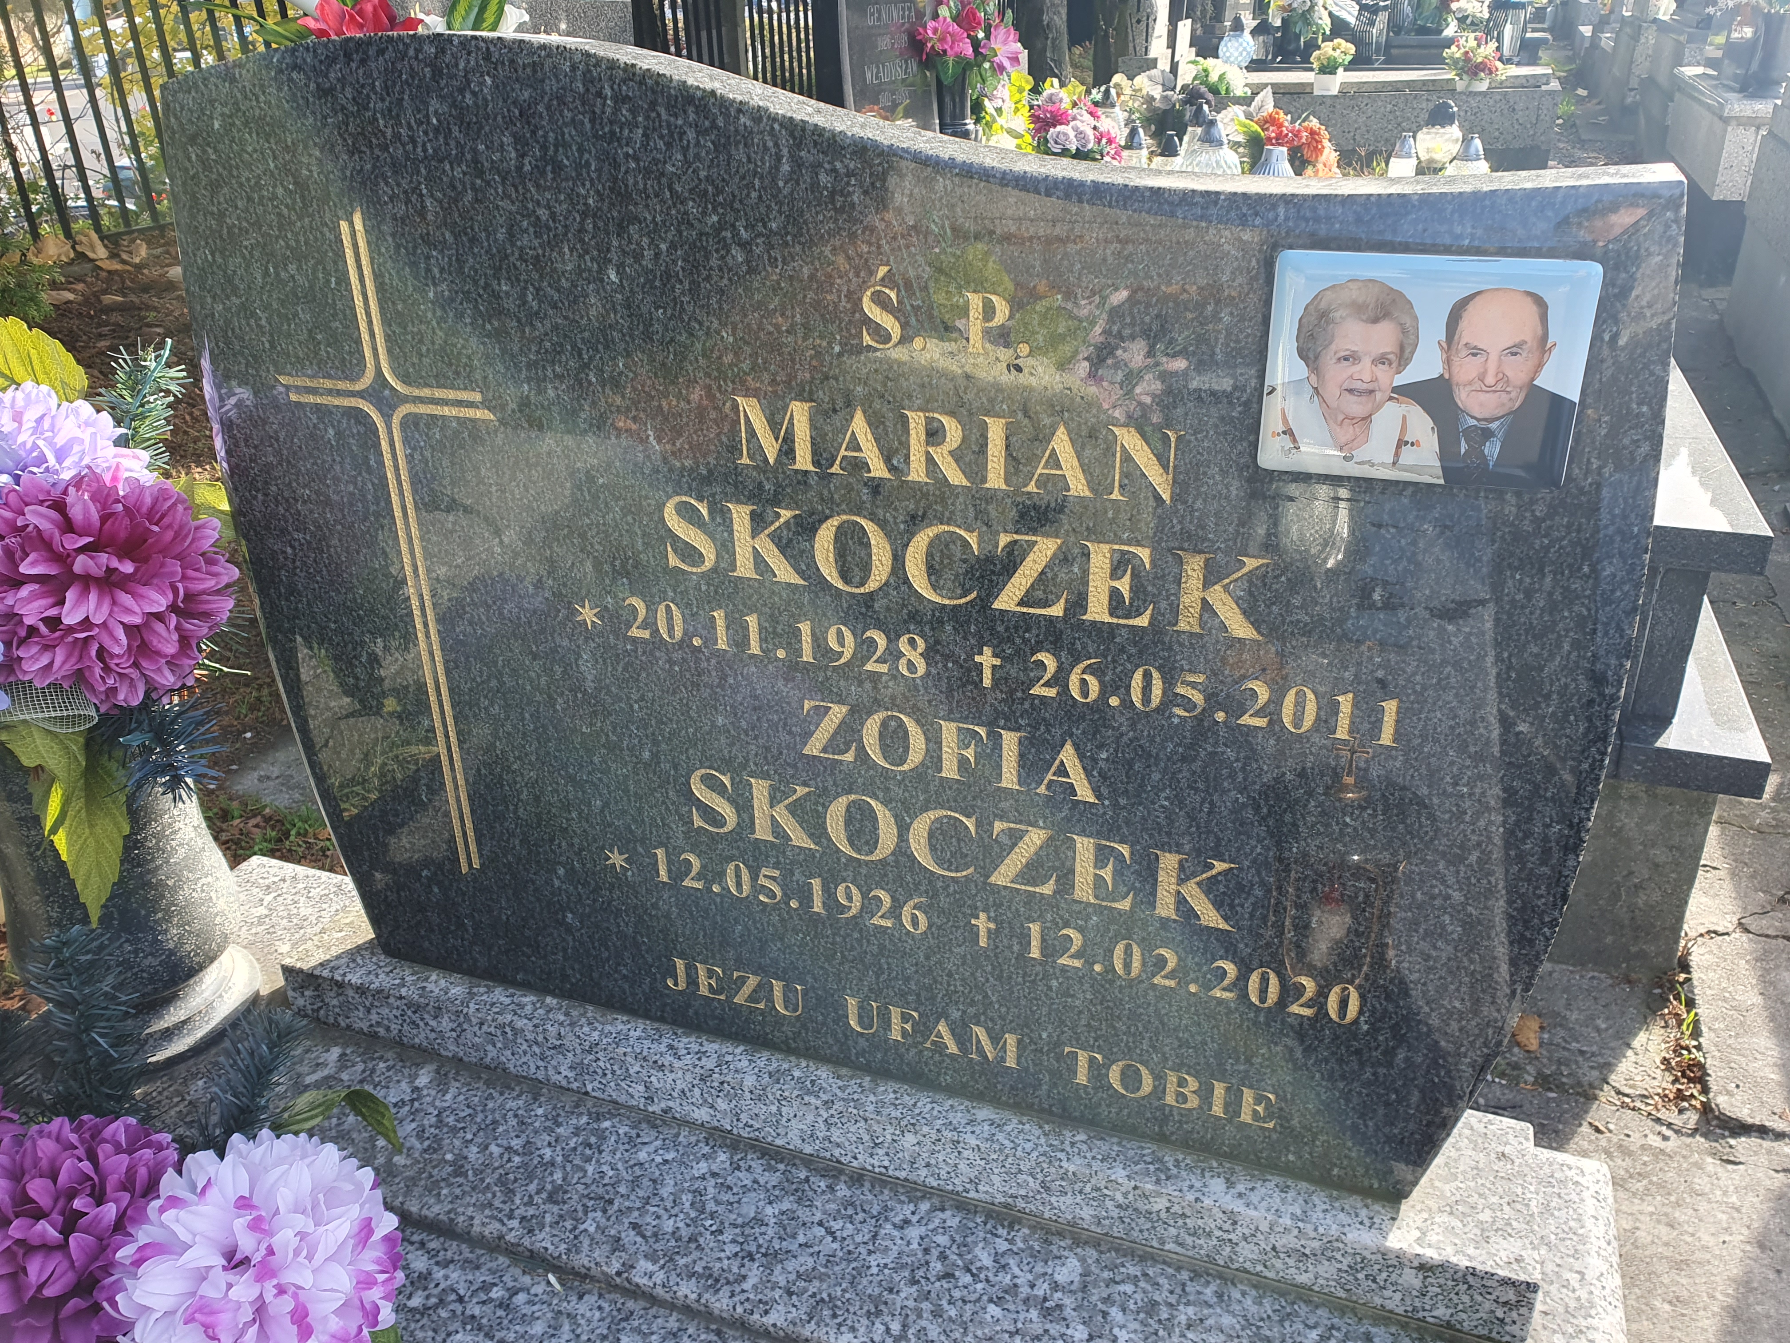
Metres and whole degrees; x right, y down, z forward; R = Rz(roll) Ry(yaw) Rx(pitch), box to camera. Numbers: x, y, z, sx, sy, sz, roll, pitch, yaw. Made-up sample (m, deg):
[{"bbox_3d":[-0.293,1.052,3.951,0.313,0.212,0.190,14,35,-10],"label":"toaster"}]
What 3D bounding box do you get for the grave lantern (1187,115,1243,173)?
[{"bbox_3d":[0.899,-1.476,3.800,0.160,0.205,0.160,4,28,12],"label":"grave lantern"}]

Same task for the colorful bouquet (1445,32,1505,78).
[{"bbox_3d":[2.975,-3.147,6.900,0.300,0.250,0.260,8,29,19],"label":"colorful bouquet"}]

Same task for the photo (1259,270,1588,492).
[{"bbox_3d":[0.263,-0.150,0.675,0.150,0.111,0.013,8,26,19],"label":"photo"}]

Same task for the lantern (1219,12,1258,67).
[{"bbox_3d":[1.762,-3.233,6.900,0.190,0.280,0.190,4,28,13],"label":"lantern"}]

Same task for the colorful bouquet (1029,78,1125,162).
[{"bbox_3d":[0.505,-1.519,3.750,0.265,0.240,0.230,8,29,19],"label":"colorful bouquet"}]

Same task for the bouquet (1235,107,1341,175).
[{"bbox_3d":[1.157,-1.547,3.950,0.290,0.215,0.240,8,29,19],"label":"bouquet"}]

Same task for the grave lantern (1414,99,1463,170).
[{"bbox_3d":[1.679,-1.655,4.150,0.145,0.215,0.145,8,29,19],"label":"grave lantern"}]

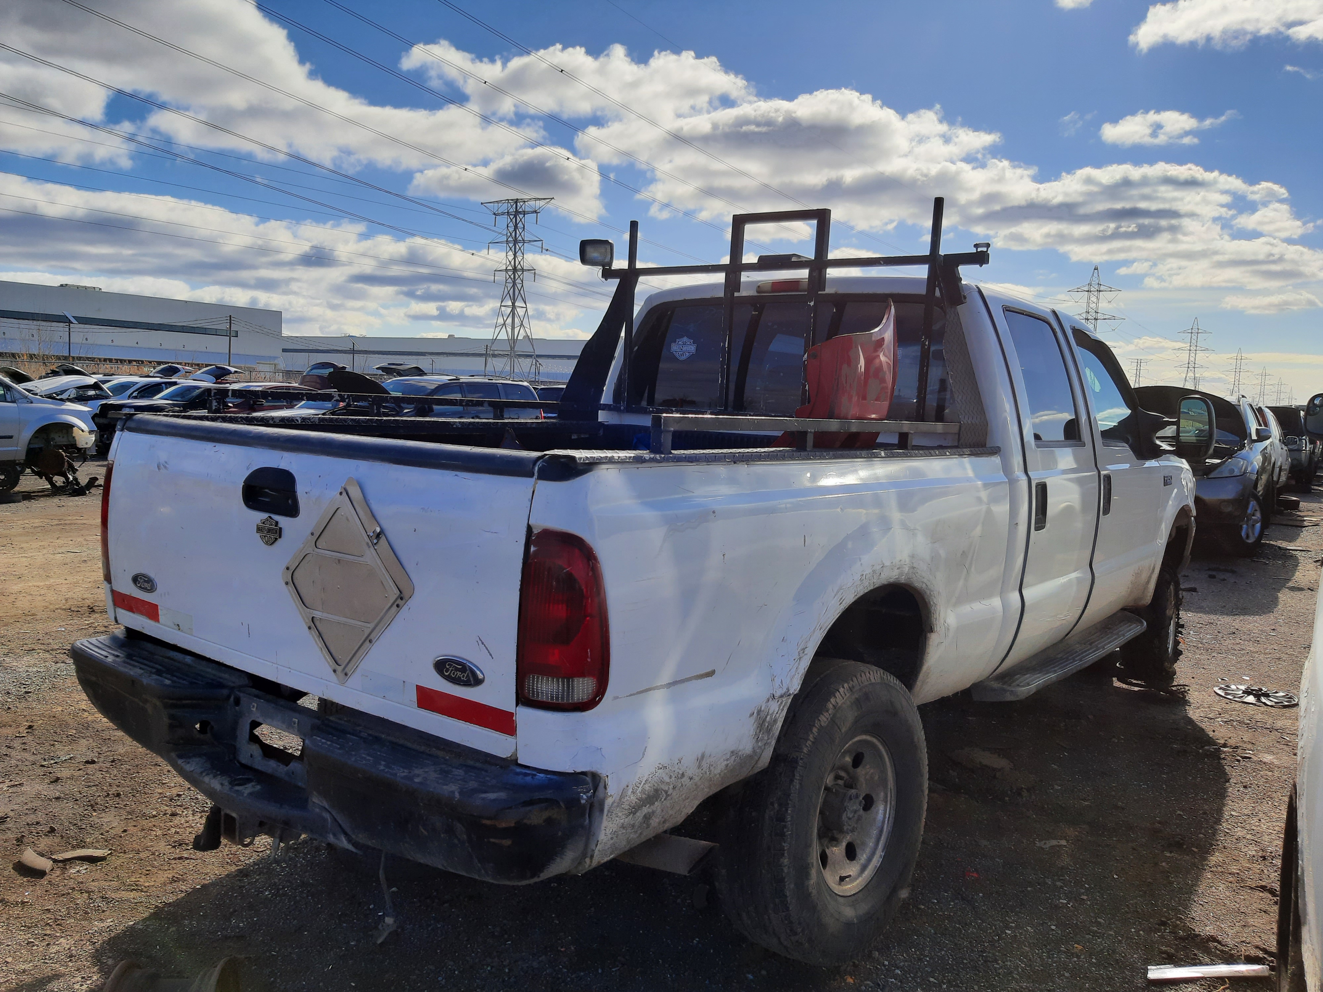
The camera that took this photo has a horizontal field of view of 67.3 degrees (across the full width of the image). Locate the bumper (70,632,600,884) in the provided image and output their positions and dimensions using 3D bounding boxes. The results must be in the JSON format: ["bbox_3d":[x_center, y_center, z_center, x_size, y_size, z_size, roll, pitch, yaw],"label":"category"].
[{"bbox_3d":[-0.887,0.570,2.292,1.910,0.320,0.270,6,6,37],"label":"bumper"}]

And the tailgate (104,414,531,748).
[{"bbox_3d":[-0.861,0.127,2.308,1.610,0.585,0.120,7,6,37],"label":"tailgate"}]

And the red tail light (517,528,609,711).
[{"bbox_3d":[-0.162,0.223,1.782,0.155,0.355,0.130,7,6,37],"label":"red tail light"}]

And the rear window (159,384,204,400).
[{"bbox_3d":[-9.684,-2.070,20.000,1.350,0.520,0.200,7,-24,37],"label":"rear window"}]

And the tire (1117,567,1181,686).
[{"bbox_3d":[2.858,0.675,5.829,0.270,0.790,0.790,6,6,37],"label":"tire"}]

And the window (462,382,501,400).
[{"bbox_3d":[-3.880,-2.241,21.500,0.070,0.470,1.100,-10,-4,41],"label":"window"}]

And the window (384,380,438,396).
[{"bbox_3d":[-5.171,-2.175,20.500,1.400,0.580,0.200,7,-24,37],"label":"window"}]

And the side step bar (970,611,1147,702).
[{"bbox_3d":[1.753,0.658,4.280,0.210,0.095,2.020,7,6,37],"label":"side step bar"}]

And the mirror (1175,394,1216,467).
[{"bbox_3d":[2.569,-0.312,4.779,0.190,0.340,0.140,6,6,37],"label":"mirror"}]

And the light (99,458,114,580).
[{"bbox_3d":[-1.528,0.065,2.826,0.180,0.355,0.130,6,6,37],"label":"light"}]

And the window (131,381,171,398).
[{"bbox_3d":[-11.304,-2.357,22.000,0.120,0.420,0.950,-8,-3,37],"label":"window"}]

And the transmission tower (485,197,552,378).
[{"bbox_3d":[-21.395,-27.918,144.410,13.800,30.000,7.000,6,7,34],"label":"transmission tower"}]

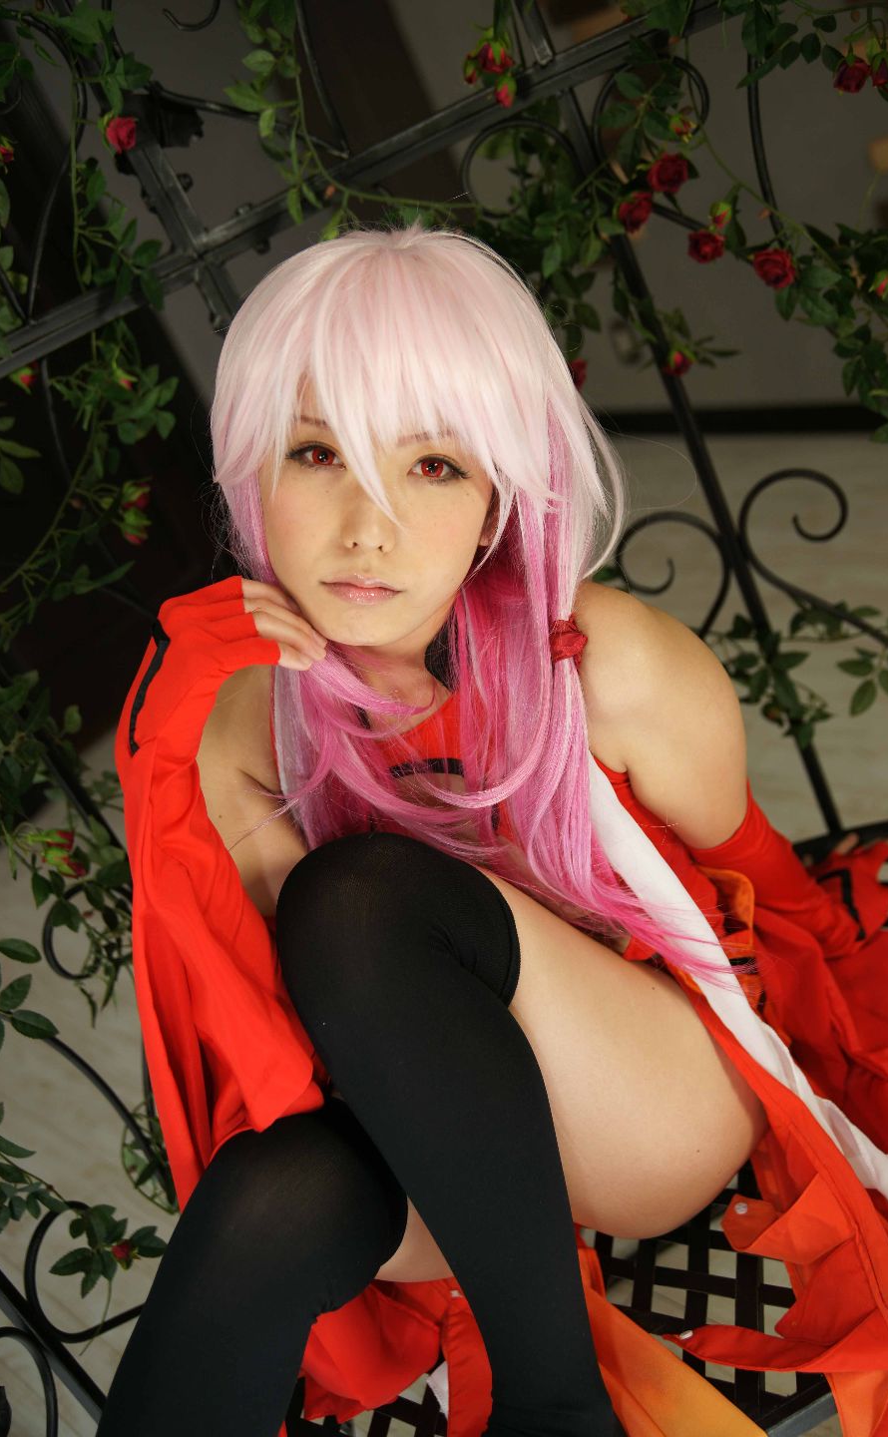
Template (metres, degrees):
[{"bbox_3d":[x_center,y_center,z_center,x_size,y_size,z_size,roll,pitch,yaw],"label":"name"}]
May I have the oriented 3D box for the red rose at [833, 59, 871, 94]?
[{"bbox_3d":[0.329,-0.517,1.125,0.029,0.029,0.028,5,60,3],"label":"red rose"}]

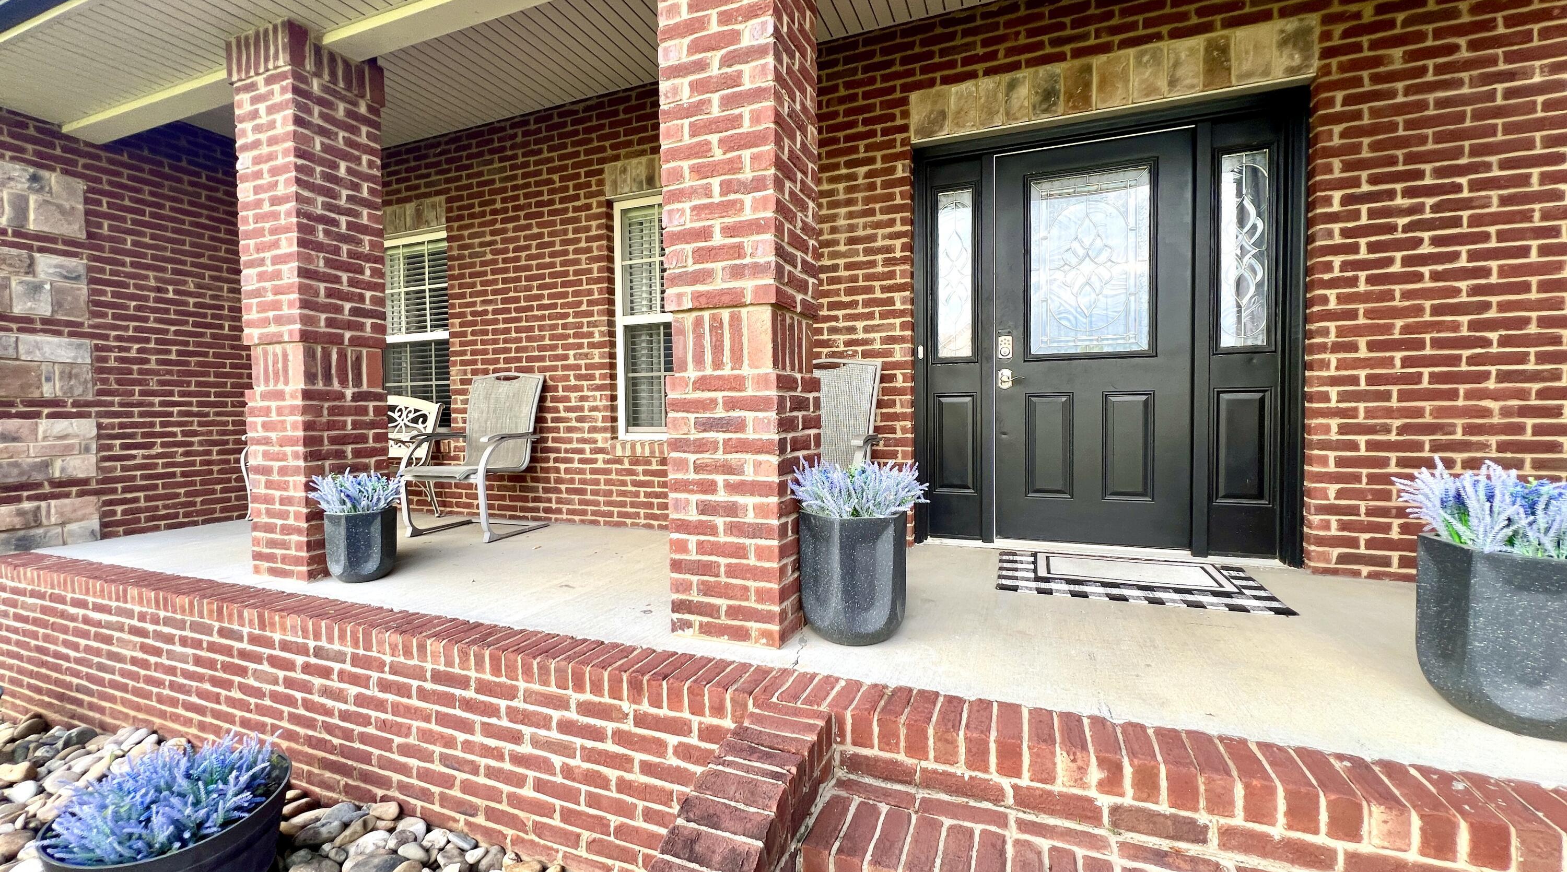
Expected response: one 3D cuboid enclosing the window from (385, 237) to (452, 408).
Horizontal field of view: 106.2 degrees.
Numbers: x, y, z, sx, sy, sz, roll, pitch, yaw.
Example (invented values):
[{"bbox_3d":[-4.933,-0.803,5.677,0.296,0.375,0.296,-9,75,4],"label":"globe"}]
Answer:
[{"bbox_3d":[-2.924,-0.781,4.718,0.945,1.609,0.100,0,2,20],"label":"window"}]

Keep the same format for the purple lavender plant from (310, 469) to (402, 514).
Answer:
[{"bbox_3d":[-1.949,0.261,2.714,0.330,0.200,0.330,0,2,20],"label":"purple lavender plant"}]

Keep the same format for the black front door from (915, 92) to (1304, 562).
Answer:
[{"bbox_3d":[1.576,-0.488,3.052,1.757,2.200,0.130,0,2,20],"label":"black front door"}]

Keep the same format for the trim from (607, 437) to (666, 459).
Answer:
[{"bbox_3d":[-0.716,0.081,3.833,0.975,0.104,0.110,0,2,20],"label":"trim"}]

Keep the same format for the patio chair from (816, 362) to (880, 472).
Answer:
[{"bbox_3d":[0.156,0.113,3.065,0.690,1.037,0.660,0,2,20],"label":"patio chair"}]

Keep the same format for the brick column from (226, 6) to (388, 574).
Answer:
[{"bbox_3d":[-2.308,-0.586,2.916,0.450,2.489,0.450,0,2,20],"label":"brick column"}]

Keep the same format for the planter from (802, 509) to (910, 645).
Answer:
[{"bbox_3d":[0.236,0.457,1.990,0.356,0.418,0.356,0,2,20],"label":"planter"}]

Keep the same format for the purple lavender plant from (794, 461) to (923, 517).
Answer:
[{"bbox_3d":[0.234,0.167,1.980,0.440,0.195,0.440,0,2,20],"label":"purple lavender plant"}]

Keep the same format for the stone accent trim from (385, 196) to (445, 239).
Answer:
[{"bbox_3d":[-2.963,-1.685,4.615,0.950,0.235,0.100,0,2,20],"label":"stone accent trim"}]

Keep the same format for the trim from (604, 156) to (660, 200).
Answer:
[{"bbox_3d":[-0.729,-1.686,3.780,0.950,0.230,0.100,0,2,20],"label":"trim"}]

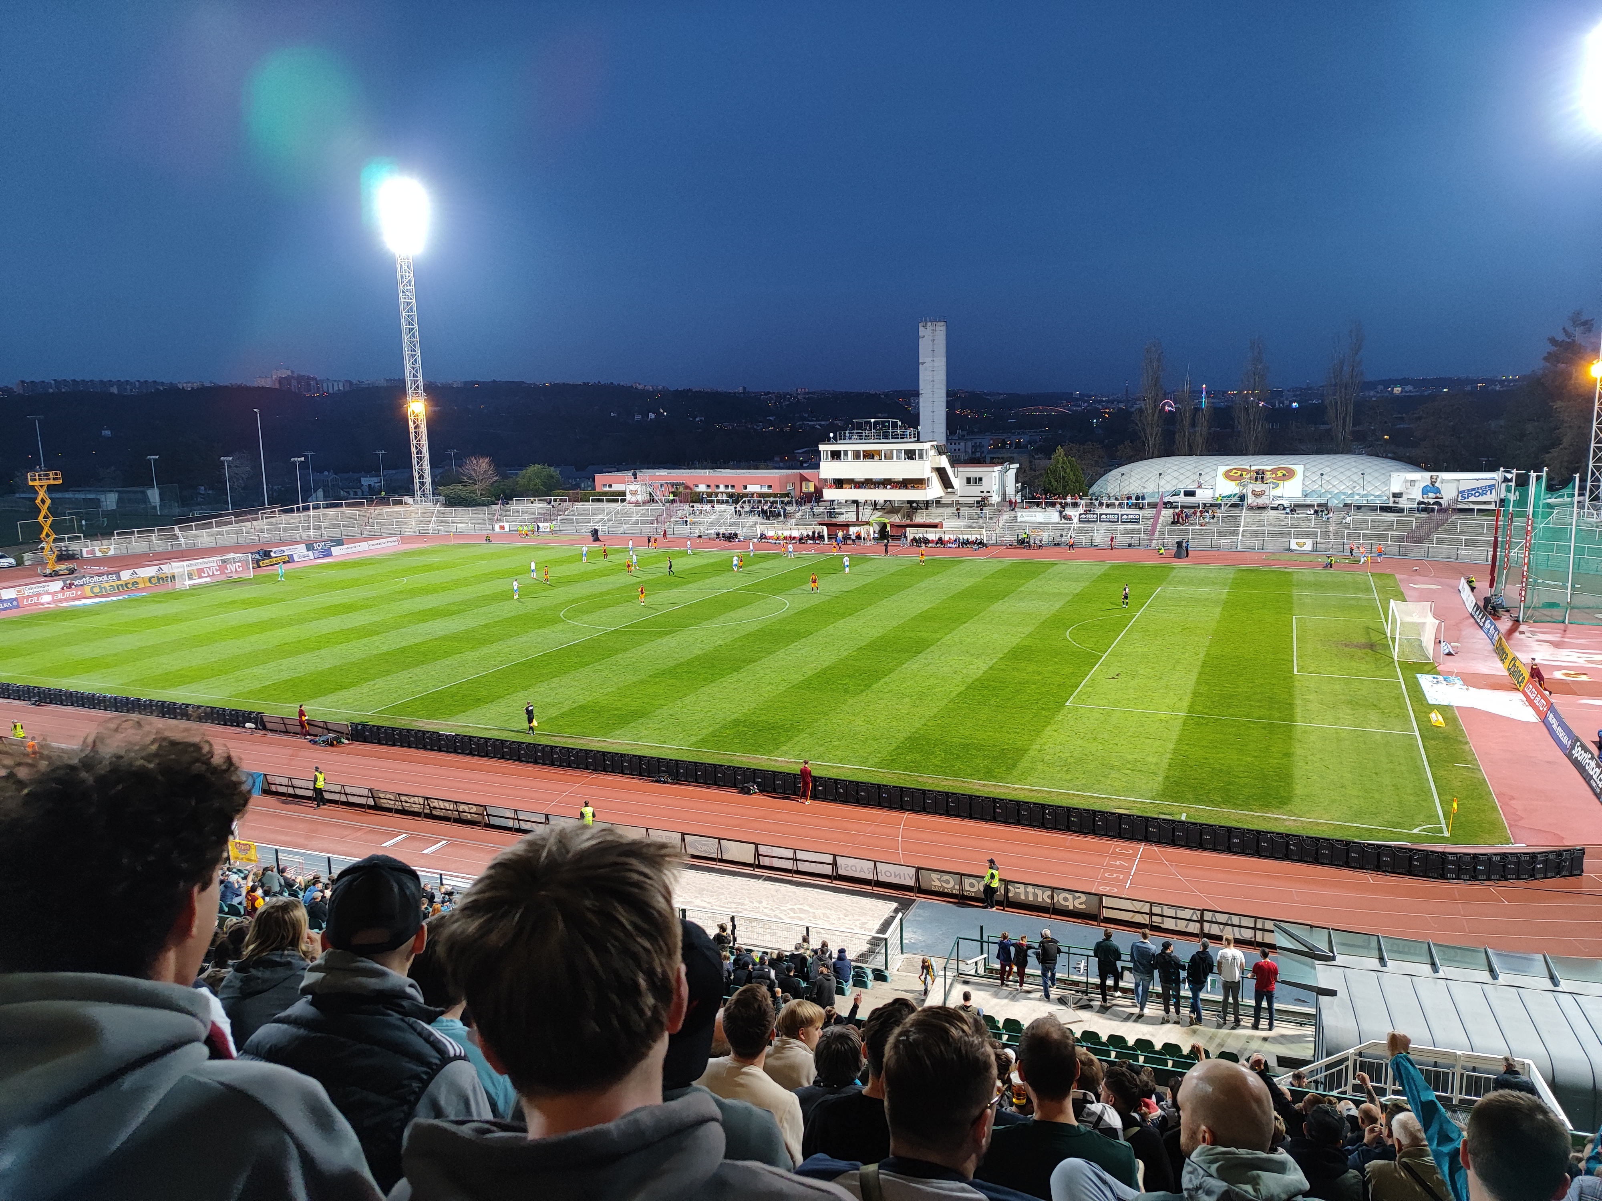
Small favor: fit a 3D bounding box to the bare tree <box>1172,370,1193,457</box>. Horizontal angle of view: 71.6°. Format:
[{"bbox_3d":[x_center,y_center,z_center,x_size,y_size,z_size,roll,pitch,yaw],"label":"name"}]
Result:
[{"bbox_3d":[67.090,-29.430,196.210,3.950,22.260,3.950,2,10,19],"label":"bare tree"}]

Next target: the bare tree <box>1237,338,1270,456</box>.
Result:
[{"bbox_3d":[78.700,-32.150,194.620,5.260,27.320,5.260,2,11,22],"label":"bare tree"}]

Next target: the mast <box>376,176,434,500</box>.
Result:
[{"bbox_3d":[-60.720,-40.000,173.080,7.390,49.180,3.040,-6,11,-25],"label":"mast"}]

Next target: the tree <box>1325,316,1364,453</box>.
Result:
[{"bbox_3d":[92.990,-32.950,190.750,6.270,29.350,6.270,3,11,26],"label":"tree"}]

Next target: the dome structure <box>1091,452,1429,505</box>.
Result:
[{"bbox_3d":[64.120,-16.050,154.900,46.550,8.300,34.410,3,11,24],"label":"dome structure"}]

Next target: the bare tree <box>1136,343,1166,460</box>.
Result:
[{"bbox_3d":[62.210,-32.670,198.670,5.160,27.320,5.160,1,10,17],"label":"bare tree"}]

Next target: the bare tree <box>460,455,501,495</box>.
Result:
[{"bbox_3d":[-52.310,-20.080,180.040,6.480,7.080,6.270,-4,10,-16],"label":"bare tree"}]

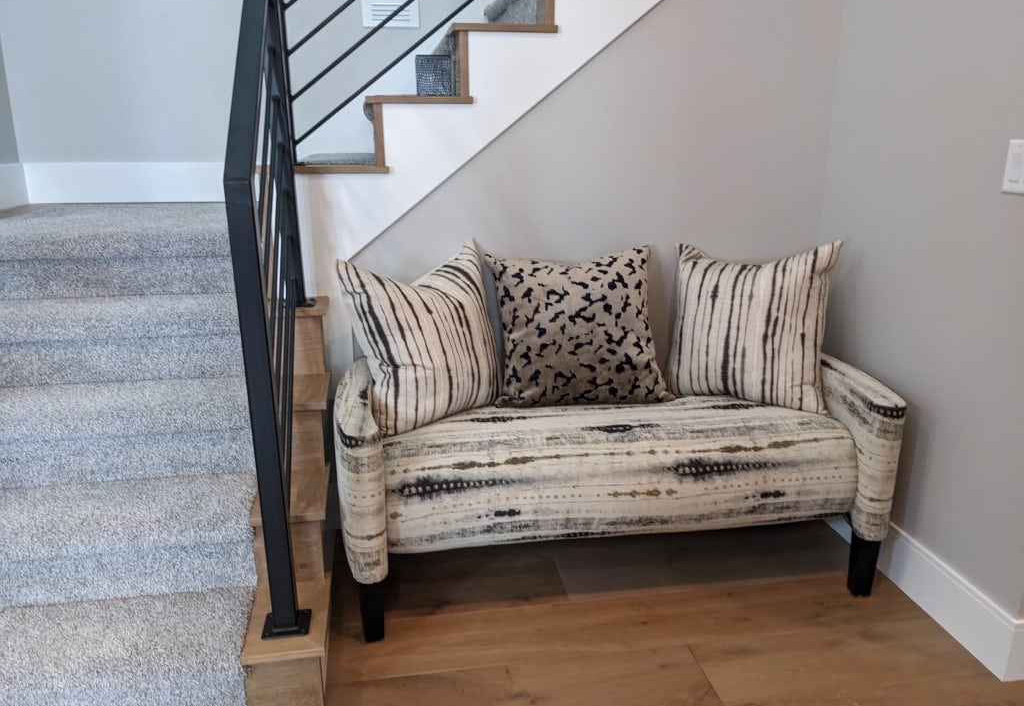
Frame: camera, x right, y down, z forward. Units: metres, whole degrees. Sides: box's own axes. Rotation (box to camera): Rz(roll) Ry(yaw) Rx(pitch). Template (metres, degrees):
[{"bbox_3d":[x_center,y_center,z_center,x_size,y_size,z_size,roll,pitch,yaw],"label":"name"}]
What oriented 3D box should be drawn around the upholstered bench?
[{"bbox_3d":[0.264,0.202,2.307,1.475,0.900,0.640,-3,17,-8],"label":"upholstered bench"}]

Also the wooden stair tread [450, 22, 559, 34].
[{"bbox_3d":[-0.033,-0.941,2.338,0.304,0.020,0.174,-3,17,-8],"label":"wooden stair tread"}]

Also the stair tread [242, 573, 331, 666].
[{"bbox_3d":[-0.516,0.612,1.862,0.175,0.019,0.304,-3,17,-8],"label":"stair tread"}]

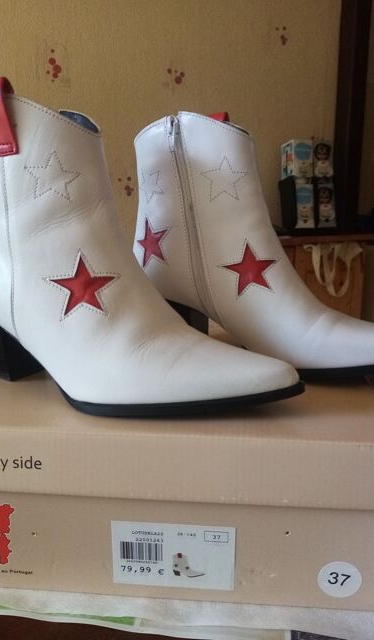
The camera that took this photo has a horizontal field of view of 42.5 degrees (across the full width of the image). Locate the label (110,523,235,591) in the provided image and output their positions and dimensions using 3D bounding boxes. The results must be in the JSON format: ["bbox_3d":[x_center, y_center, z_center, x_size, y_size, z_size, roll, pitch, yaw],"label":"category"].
[{"bbox_3d":[-0.010,0.164,0.334,0.085,0.052,0.003,1,15,5],"label":"label"}]

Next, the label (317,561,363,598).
[{"bbox_3d":[0.104,0.177,0.328,0.030,0.030,0.003,1,15,5],"label":"label"}]

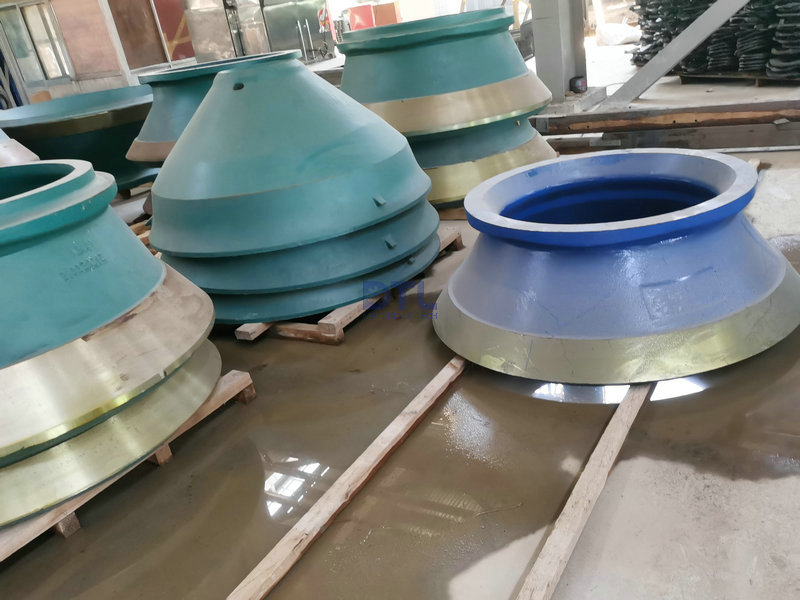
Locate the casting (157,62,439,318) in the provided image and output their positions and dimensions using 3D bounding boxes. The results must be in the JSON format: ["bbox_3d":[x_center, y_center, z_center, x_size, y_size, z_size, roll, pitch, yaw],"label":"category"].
[{"bbox_3d":[-0.680,-0.775,3.576,1.706,1.160,1.706,6,29,34],"label":"casting"}]

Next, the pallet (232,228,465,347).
[{"bbox_3d":[-0.567,-0.141,3.733,1.440,0.112,1.398,6,29,34],"label":"pallet"}]

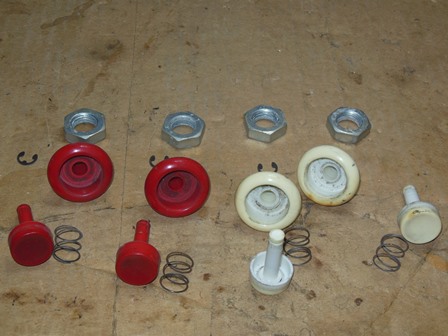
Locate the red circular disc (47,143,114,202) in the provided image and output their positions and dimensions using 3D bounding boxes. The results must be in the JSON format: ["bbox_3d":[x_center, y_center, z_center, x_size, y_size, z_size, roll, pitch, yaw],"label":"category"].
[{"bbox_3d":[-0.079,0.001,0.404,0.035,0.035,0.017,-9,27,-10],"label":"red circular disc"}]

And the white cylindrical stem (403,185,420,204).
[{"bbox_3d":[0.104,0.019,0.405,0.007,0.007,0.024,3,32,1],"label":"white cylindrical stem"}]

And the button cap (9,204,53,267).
[{"bbox_3d":[-0.102,0.032,0.384,0.021,0.021,0.038,-14,36,-15],"label":"button cap"}]

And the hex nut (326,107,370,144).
[{"bbox_3d":[0.076,-0.027,0.452,0.027,0.009,0.024,12,48,8],"label":"hex nut"}]

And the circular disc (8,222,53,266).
[{"bbox_3d":[-0.097,0.039,0.374,0.021,0.021,0.010,-14,36,-15],"label":"circular disc"}]

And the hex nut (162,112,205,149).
[{"bbox_3d":[-0.024,-0.023,0.443,0.027,0.009,0.024,-12,48,-12],"label":"hex nut"}]

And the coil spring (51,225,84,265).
[{"bbox_3d":[-0.081,0.039,0.381,0.015,0.015,0.015,-1,47,-3],"label":"coil spring"}]

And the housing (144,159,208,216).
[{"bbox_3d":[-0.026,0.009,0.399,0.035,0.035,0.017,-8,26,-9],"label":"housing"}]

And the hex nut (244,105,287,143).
[{"bbox_3d":[0.025,-0.027,0.451,0.027,0.009,0.024,13,48,10],"label":"hex nut"}]

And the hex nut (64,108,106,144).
[{"bbox_3d":[-0.083,-0.025,0.444,0.027,0.009,0.024,17,49,13],"label":"hex nut"}]

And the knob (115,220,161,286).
[{"bbox_3d":[-0.043,0.041,0.379,0.021,0.021,0.038,1,34,-1],"label":"knob"}]

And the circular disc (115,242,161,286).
[{"bbox_3d":[-0.043,0.048,0.367,0.021,0.021,0.011,0,32,-1],"label":"circular disc"}]

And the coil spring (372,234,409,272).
[{"bbox_3d":[0.087,0.044,0.381,0.013,0.013,0.014,26,52,21],"label":"coil spring"}]

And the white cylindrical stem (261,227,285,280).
[{"bbox_3d":[0.025,0.043,0.362,0.007,0.034,0.007,1,47,-1],"label":"white cylindrical stem"}]

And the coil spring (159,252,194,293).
[{"bbox_3d":[-0.023,0.052,0.370,0.013,0.013,0.015,10,48,8],"label":"coil spring"}]

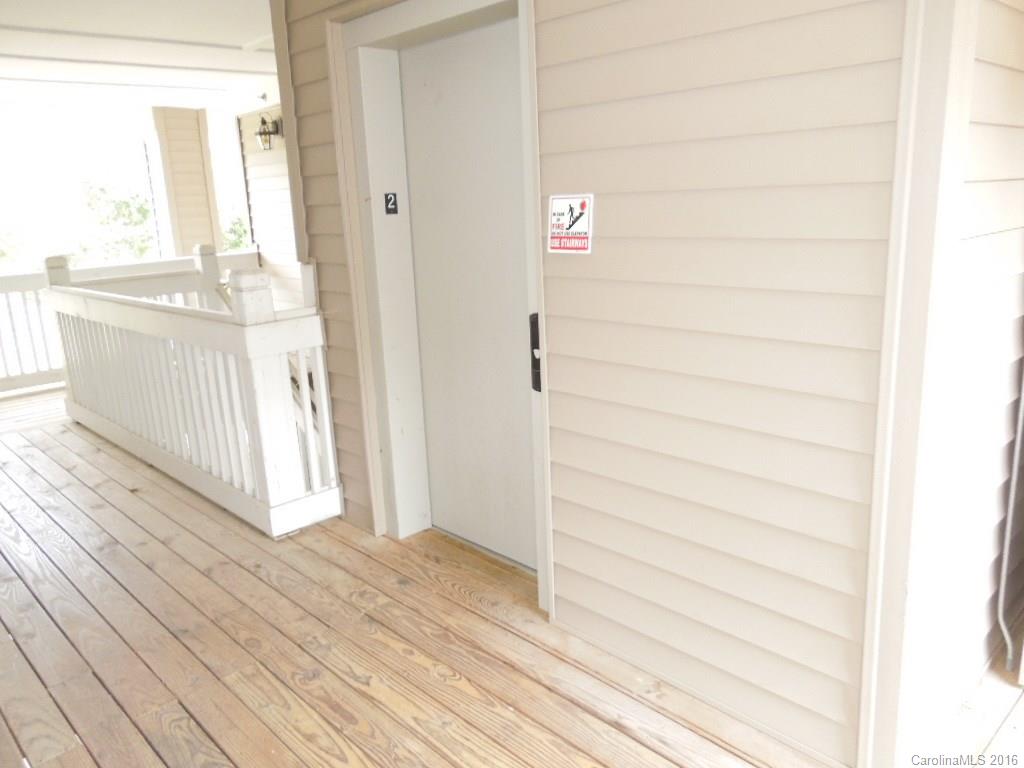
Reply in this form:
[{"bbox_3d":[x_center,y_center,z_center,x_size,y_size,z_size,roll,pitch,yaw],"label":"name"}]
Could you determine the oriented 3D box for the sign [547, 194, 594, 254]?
[{"bbox_3d":[0.181,-0.496,2.303,0.006,0.176,0.174,-9,14,-44],"label":"sign"}]

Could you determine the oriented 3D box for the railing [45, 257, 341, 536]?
[{"bbox_3d":[-2.236,-0.149,4.726,0.375,1.278,3.378,-16,19,-43],"label":"railing"}]

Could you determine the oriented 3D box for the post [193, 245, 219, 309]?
[{"bbox_3d":[-2.626,-0.580,6.554,0.144,1.278,0.144,-16,19,-43],"label":"post"}]

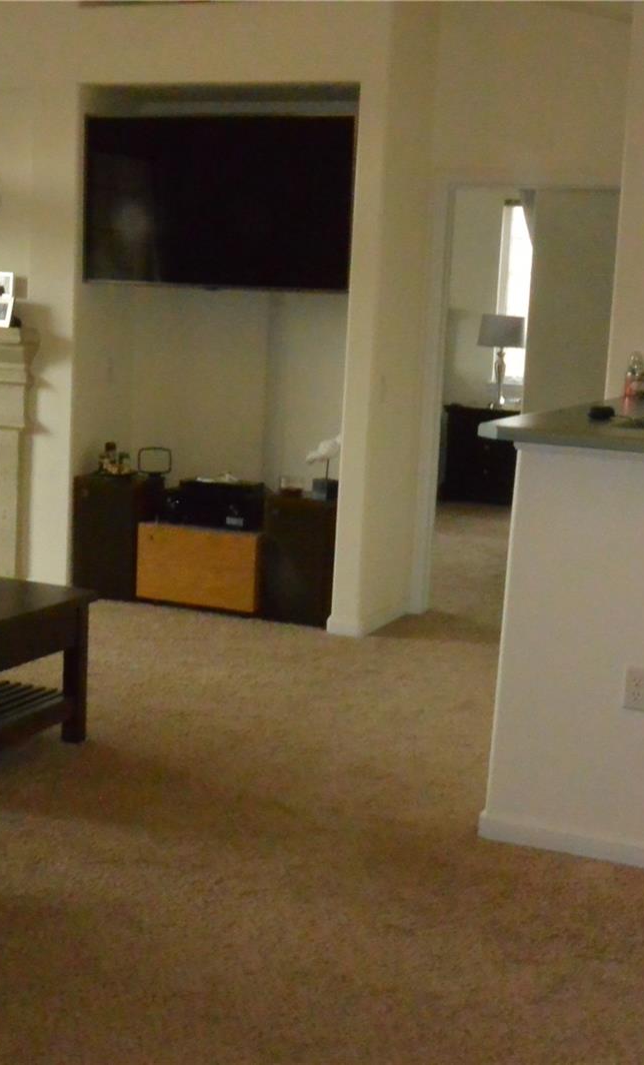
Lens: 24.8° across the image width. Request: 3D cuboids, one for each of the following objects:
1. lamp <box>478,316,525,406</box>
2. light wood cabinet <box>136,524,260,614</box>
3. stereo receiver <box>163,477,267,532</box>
[{"bbox_3d":[1.359,-1.297,11.214,0.365,0.721,0.358,6,10,20],"label":"lamp"},{"bbox_3d":[-0.524,0.144,7.133,0.633,0.395,0.447,6,10,20],"label":"light wood cabinet"},{"bbox_3d":[-0.424,-0.139,7.046,0.477,0.201,0.372,6,10,20],"label":"stereo receiver"}]

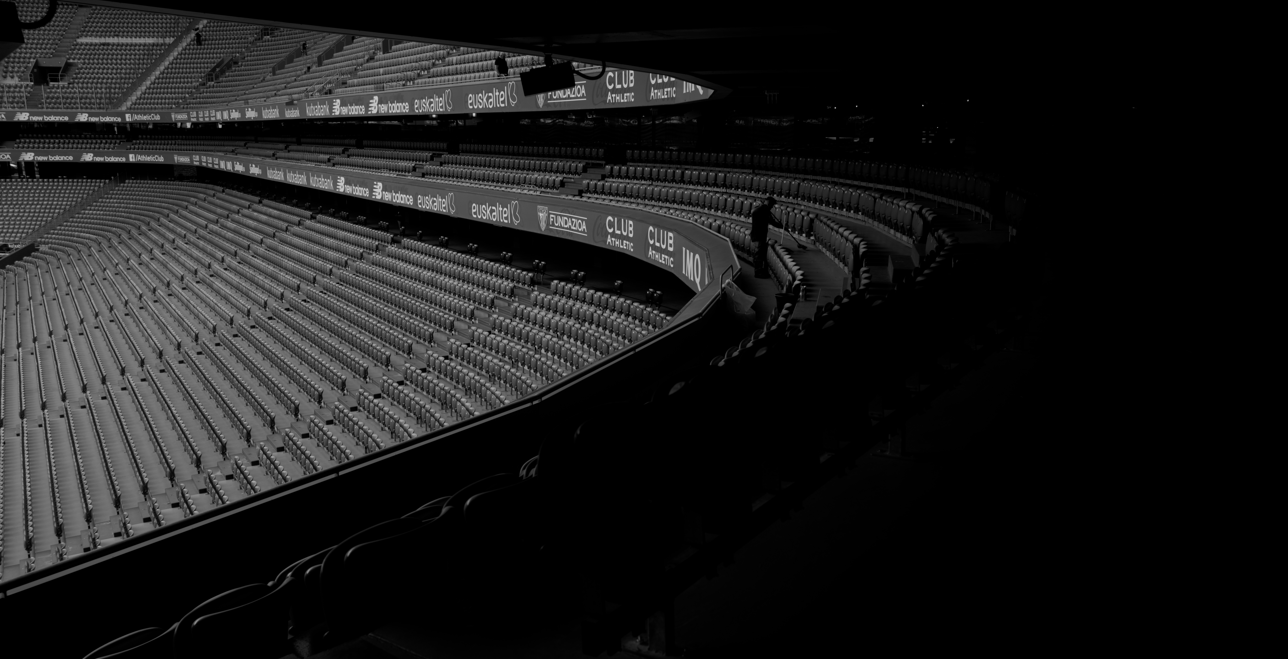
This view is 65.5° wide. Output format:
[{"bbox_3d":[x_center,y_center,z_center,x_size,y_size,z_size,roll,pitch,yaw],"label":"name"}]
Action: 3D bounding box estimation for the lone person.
[{"bbox_3d":[2.611,-1.944,21.310,0.620,1.700,0.520,-4,12,-20],"label":"lone person"}]

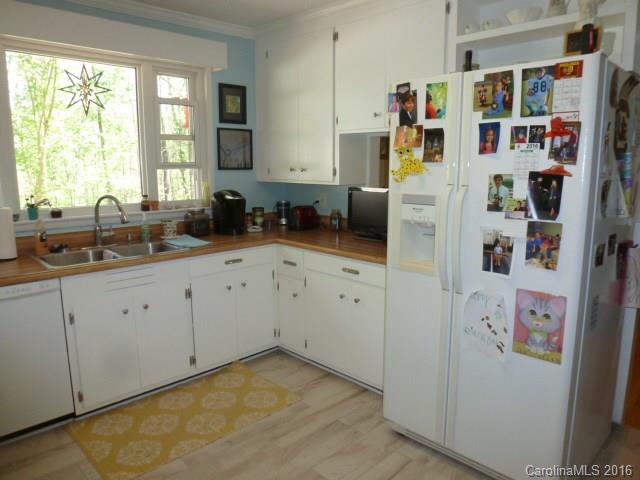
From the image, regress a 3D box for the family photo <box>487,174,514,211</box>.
[{"bbox_3d":[0.743,-0.192,1.835,0.008,0.153,0.096,-9,13,-43],"label":"family photo"}]

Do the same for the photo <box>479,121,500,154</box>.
[{"bbox_3d":[0.701,-0.420,1.841,0.010,0.125,0.085,-9,13,-43],"label":"photo"}]

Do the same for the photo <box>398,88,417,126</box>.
[{"bbox_3d":[0.407,-0.613,2.060,0.097,0.158,0.010,9,13,44],"label":"photo"}]

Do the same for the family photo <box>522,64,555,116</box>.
[{"bbox_3d":[0.819,-0.557,1.675,0.010,0.178,0.123,-9,13,-44],"label":"family photo"}]

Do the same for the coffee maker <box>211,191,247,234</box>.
[{"bbox_3d":[-0.682,-0.214,3.332,0.250,0.330,0.310,-4,10,-24],"label":"coffee maker"}]

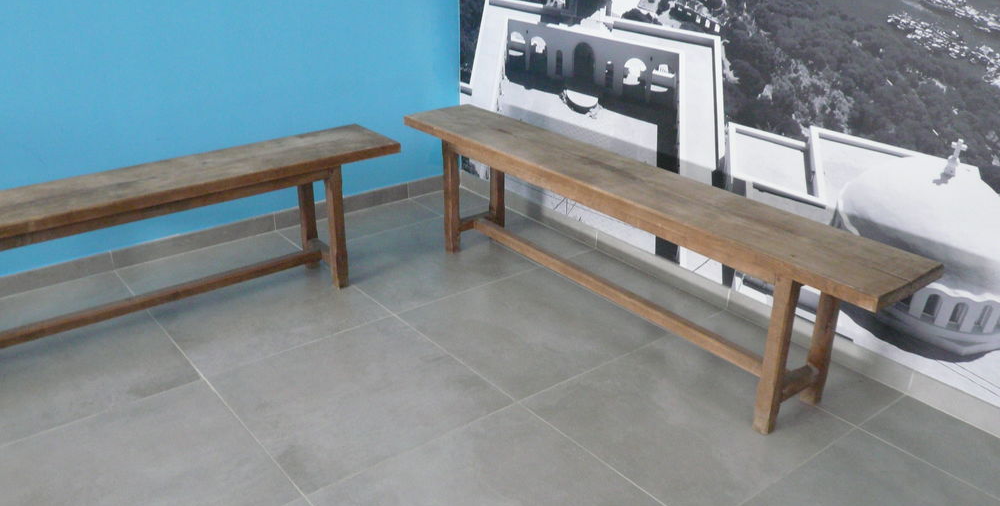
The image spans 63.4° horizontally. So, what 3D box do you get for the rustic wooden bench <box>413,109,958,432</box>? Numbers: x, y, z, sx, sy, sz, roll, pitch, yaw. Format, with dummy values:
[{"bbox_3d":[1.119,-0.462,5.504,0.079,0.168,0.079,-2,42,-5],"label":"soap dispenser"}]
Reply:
[{"bbox_3d":[0.316,-0.021,2.462,0.286,0.470,1.836,-16,29,-34],"label":"rustic wooden bench"}]

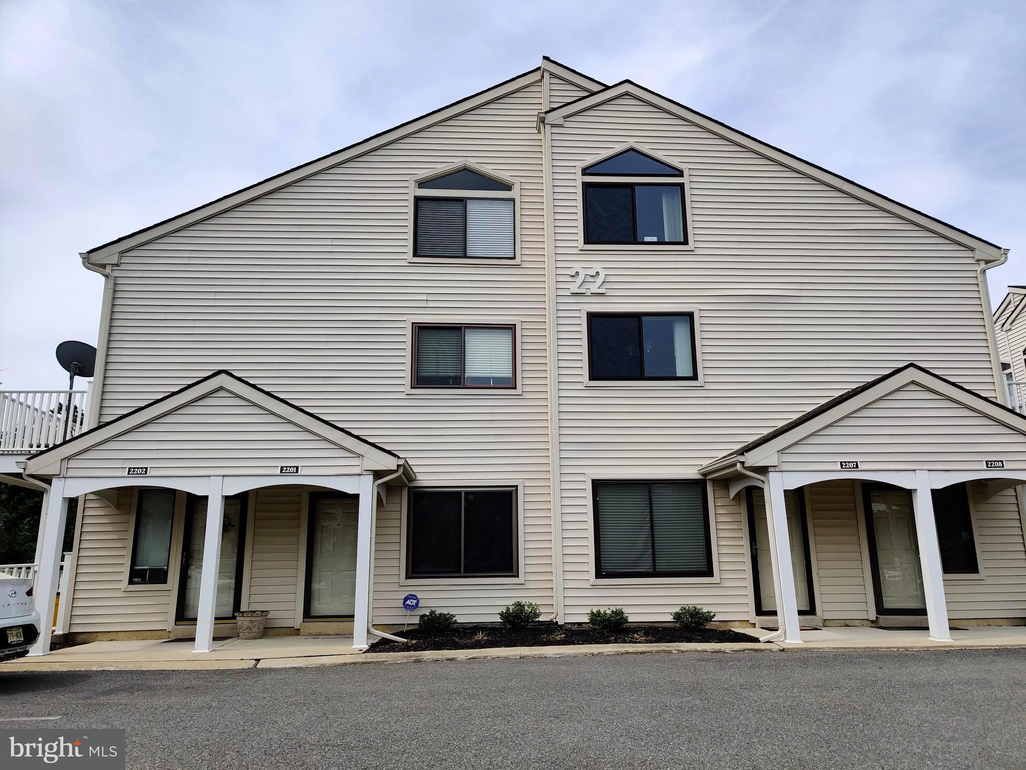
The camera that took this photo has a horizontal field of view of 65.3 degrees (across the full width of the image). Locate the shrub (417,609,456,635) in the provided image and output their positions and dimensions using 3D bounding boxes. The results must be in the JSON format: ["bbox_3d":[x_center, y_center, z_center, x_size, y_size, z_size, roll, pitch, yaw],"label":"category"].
[{"bbox_3d":[-1.137,3.598,12.200,0.597,0.352,0.550,0,-14,-3],"label":"shrub"}]

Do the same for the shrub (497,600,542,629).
[{"bbox_3d":[0.106,3.572,12.429,0.673,0.443,0.619,0,-14,-3],"label":"shrub"}]

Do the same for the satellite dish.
[{"bbox_3d":[-7.719,-0.373,14.218,0.800,0.760,0.500,-4,-14,11],"label":"satellite dish"}]

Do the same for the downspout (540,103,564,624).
[{"bbox_3d":[0.612,-0.557,13.640,0.180,8.800,0.170,0,-14,-3],"label":"downspout"}]

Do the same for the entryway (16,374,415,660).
[{"bbox_3d":[-4.137,1.903,11.909,5.220,3.790,2.300,0,-14,-3],"label":"entryway"}]

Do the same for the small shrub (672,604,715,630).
[{"bbox_3d":[2.696,3.464,11.928,0.654,0.379,0.602,0,-14,-3],"label":"small shrub"}]

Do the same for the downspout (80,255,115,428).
[{"bbox_3d":[-7.115,-0.503,13.376,0.580,3.500,0.200,0,-14,-3],"label":"downspout"}]

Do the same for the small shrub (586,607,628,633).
[{"bbox_3d":[1.398,3.447,11.758,0.618,0.367,0.568,0,-14,-3],"label":"small shrub"}]

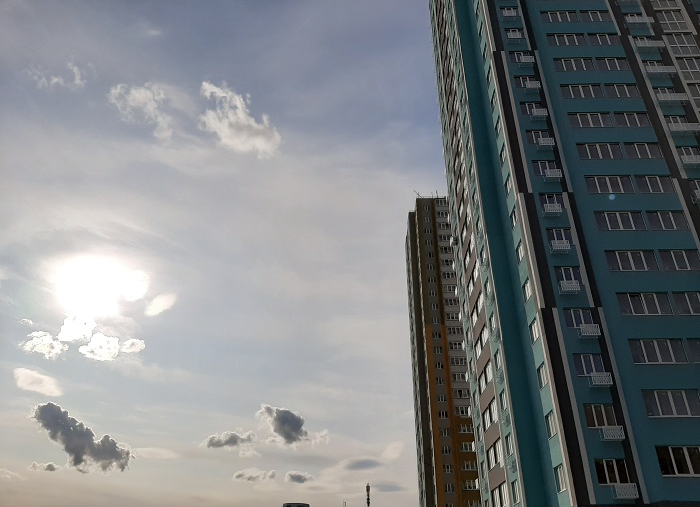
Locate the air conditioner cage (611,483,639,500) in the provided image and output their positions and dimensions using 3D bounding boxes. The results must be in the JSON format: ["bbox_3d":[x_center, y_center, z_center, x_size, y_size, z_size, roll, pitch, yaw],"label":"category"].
[{"bbox_3d":[14.341,12.430,27.452,1.115,0.673,0.525,0,-30,1],"label":"air conditioner cage"}]

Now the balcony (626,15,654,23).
[{"bbox_3d":[23.586,-18.817,42.877,2.166,0.702,0.501,0,-30,1],"label":"balcony"}]

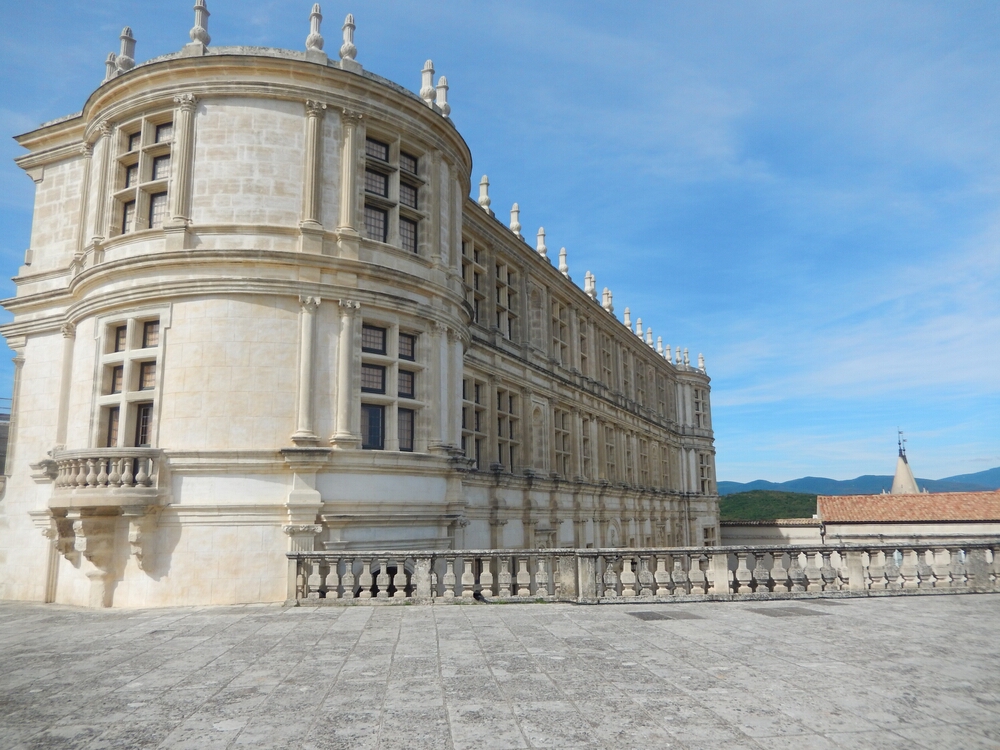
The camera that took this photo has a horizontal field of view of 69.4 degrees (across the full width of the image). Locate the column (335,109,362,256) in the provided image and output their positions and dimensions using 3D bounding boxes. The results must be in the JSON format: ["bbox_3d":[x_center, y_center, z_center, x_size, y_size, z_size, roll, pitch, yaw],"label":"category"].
[{"bbox_3d":[-3.539,-4.514,17.088,0.499,3.707,0.442,6,-13,-31],"label":"column"}]

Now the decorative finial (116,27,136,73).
[{"bbox_3d":[-9.395,-8.166,18.163,0.442,1.325,0.442,-10,-14,37],"label":"decorative finial"}]

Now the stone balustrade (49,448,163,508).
[{"bbox_3d":[-8.249,2.204,15.291,3.120,1.190,0.960,-6,-12,24],"label":"stone balustrade"}]

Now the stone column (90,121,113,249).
[{"bbox_3d":[-9.940,-4.644,17.964,0.403,3.345,0.480,10,-15,-42],"label":"stone column"}]

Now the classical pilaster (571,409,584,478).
[{"bbox_3d":[3.455,3.115,32.219,0.400,3.280,0.500,-6,-13,25],"label":"classical pilaster"}]

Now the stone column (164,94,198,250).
[{"bbox_3d":[-7.160,-4.592,16.310,0.500,3.810,0.370,-3,-12,10],"label":"stone column"}]

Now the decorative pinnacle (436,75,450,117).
[{"bbox_3d":[-1.583,-7.868,20.372,0.442,1.325,0.442,-1,-11,0],"label":"decorative pinnacle"}]

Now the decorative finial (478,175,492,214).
[{"bbox_3d":[-0.536,-6.642,26.512,0.440,1.580,0.440,-1,-11,0],"label":"decorative finial"}]

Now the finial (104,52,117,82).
[{"bbox_3d":[-10.332,-7.952,19.148,0.442,1.325,0.442,7,-14,-35],"label":"finial"}]

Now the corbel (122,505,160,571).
[{"bbox_3d":[-7.253,3.313,14.695,0.365,1.292,0.653,-3,-12,12],"label":"corbel"}]

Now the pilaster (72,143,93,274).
[{"bbox_3d":[-10.486,-4.143,18.213,0.340,3.810,0.480,7,-14,-35],"label":"pilaster"}]

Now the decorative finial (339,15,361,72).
[{"bbox_3d":[-3.724,-8.181,17.811,0.518,1.642,0.518,6,-13,-30],"label":"decorative finial"}]

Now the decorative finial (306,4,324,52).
[{"bbox_3d":[-4.457,-8.409,17.515,0.440,1.310,0.440,4,-12,-22],"label":"decorative finial"}]

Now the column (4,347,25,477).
[{"bbox_3d":[-12.385,0.958,18.401,0.460,3.300,0.200,-6,-13,25],"label":"column"}]

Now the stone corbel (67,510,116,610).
[{"bbox_3d":[-8.300,3.726,14.546,0.470,1.930,0.820,-6,-12,23],"label":"stone corbel"}]

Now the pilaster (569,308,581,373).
[{"bbox_3d":[3.509,-1.639,34.005,0.240,3.145,0.480,-6,-12,24],"label":"pilaster"}]

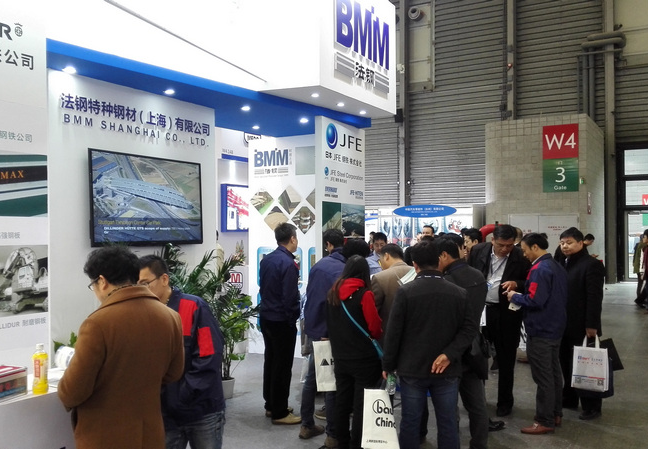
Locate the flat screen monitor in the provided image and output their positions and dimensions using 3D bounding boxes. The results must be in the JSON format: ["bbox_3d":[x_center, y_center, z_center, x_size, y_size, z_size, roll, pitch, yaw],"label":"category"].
[{"bbox_3d":[-1.605,-0.213,5.500,0.060,0.820,1.390,-2,-1,29],"label":"flat screen monitor"}]

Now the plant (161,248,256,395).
[{"bbox_3d":[-1.153,0.977,5.980,0.940,1.550,0.880,0,0,-11],"label":"plant"}]

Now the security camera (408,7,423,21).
[{"bbox_3d":[3.160,-7.280,20.500,0.390,0.400,0.380,0,0,29],"label":"security camera"}]

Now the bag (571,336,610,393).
[{"bbox_3d":[2.420,1.263,5.400,0.285,0.490,0.110,-1,0,34],"label":"bag"}]

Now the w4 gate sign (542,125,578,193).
[{"bbox_3d":[5.827,-1.611,14.600,0.815,1.635,0.040,0,0,29],"label":"w4 gate sign"}]

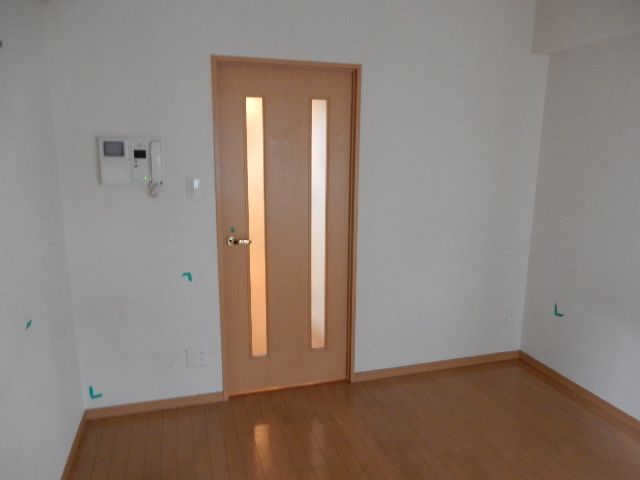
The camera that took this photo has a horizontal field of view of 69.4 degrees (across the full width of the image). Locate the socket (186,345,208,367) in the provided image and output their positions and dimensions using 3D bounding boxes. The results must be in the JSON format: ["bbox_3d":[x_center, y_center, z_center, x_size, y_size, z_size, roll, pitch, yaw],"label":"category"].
[{"bbox_3d":[-0.706,0.671,2.649,0.117,0.120,0.012,-3,12,-16],"label":"socket"}]

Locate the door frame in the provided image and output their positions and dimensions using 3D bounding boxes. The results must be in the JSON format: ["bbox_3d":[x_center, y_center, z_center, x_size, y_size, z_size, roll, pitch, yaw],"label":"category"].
[{"bbox_3d":[-0.179,-0.017,2.699,0.800,1.940,0.070,-3,12,-16],"label":"door frame"}]

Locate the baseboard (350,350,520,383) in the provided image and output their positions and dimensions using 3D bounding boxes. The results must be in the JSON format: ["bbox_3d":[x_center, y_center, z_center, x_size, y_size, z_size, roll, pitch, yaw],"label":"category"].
[{"bbox_3d":[0.830,0.859,3.154,1.280,0.063,0.015,-3,12,-16],"label":"baseboard"}]

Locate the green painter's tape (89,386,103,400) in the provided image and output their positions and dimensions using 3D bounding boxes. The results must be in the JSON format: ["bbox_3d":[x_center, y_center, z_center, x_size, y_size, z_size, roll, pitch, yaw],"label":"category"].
[{"bbox_3d":[-1.224,0.838,2.528,0.062,0.075,0.004,-3,12,-16],"label":"green painter's tape"}]

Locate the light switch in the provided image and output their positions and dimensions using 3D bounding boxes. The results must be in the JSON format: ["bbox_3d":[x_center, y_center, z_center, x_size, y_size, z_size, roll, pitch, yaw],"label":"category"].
[{"bbox_3d":[-0.675,-0.279,2.469,0.072,0.120,0.014,-3,12,-16],"label":"light switch"}]

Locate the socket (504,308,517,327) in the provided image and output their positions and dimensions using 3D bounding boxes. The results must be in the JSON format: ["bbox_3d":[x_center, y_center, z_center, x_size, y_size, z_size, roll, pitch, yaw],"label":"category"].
[{"bbox_3d":[1.337,0.554,3.249,0.075,0.122,0.012,-3,12,-16],"label":"socket"}]

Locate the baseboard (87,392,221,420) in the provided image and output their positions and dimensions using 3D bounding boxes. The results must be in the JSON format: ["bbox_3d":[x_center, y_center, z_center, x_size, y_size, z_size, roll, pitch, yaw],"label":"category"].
[{"bbox_3d":[-0.925,0.950,2.636,0.741,0.063,0.015,-3,12,-16],"label":"baseboard"}]

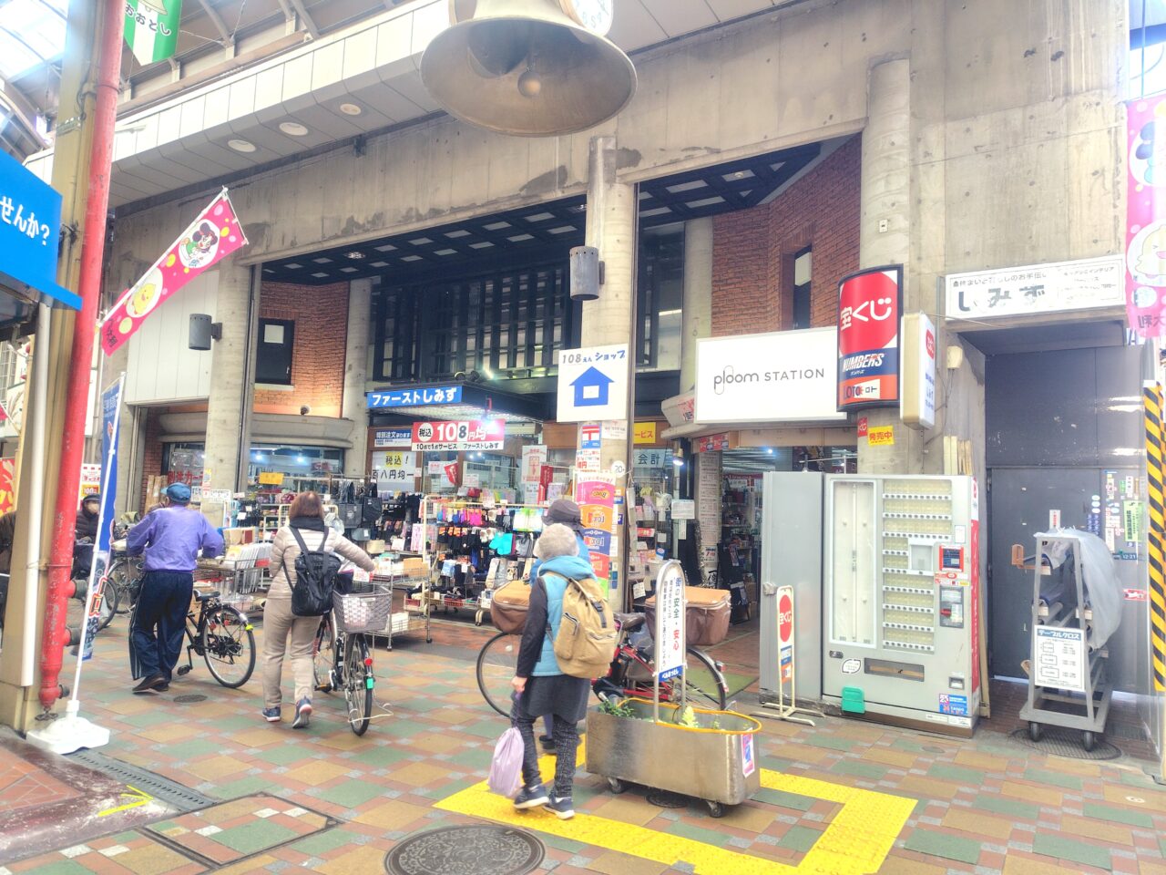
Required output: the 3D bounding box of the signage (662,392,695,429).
[{"bbox_3d":[1.133,-0.338,9.189,0.220,0.380,0.850,3,-5,-14],"label":"signage"}]

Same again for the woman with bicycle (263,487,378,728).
[{"bbox_3d":[-1.867,1.189,5.477,0.700,1.570,0.520,4,-5,-25],"label":"woman with bicycle"}]

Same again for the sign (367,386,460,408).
[{"bbox_3d":[-2.084,-0.491,9.614,1.580,0.210,0.100,-1,-6,32],"label":"sign"}]

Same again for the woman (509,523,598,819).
[{"bbox_3d":[-0.128,1.170,3.991,0.480,1.450,0.480,-2,-6,38],"label":"woman"}]

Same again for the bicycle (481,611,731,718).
[{"bbox_3d":[0.105,1.542,5.355,1.780,1.000,0.520,0,-5,20],"label":"bicycle"}]

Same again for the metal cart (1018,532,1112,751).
[{"bbox_3d":[3.688,1.448,5.897,0.540,1.450,1.360,-2,-6,36],"label":"metal cart"}]

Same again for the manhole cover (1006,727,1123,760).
[{"bbox_3d":[3.396,2.160,5.461,0.660,0.030,0.650,-1,-6,32],"label":"manhole cover"}]

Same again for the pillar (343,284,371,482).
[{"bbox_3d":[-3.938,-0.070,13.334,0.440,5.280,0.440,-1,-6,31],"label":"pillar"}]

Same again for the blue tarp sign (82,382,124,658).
[{"bbox_3d":[-3.207,0.510,5.171,0.200,1.850,0.580,4,-6,-22],"label":"blue tarp sign"}]

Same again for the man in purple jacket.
[{"bbox_3d":[-3.194,1.162,6.096,0.660,1.590,0.550,7,-7,-44],"label":"man in purple jacket"}]

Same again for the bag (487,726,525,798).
[{"bbox_3d":[-0.387,1.630,3.900,0.190,0.350,0.140,6,-6,-37],"label":"bag"}]

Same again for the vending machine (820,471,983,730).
[{"bbox_3d":[2.477,1.232,6.029,1.030,1.820,0.640,-1,-6,31],"label":"vending machine"}]

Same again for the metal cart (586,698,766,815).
[{"bbox_3d":[0.471,1.722,4.201,0.950,0.430,0.450,-1,-6,32],"label":"metal cart"}]

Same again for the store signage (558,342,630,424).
[{"bbox_3d":[0.104,-0.563,7.994,0.840,0.770,0.080,-1,-6,32],"label":"store signage"}]

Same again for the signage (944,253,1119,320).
[{"bbox_3d":[3.619,-1.188,6.272,1.220,0.390,0.100,-1,-6,31],"label":"signage"}]

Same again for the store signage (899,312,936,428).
[{"bbox_3d":[2.729,-0.523,6.312,0.160,0.830,0.550,-1,-6,32],"label":"store signage"}]

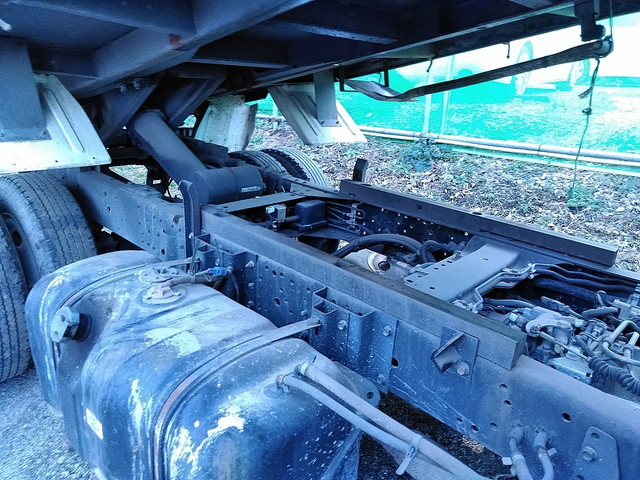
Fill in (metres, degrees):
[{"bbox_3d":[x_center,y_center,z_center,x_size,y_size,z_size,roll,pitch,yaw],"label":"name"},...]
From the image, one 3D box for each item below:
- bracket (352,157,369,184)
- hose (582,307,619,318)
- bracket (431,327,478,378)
[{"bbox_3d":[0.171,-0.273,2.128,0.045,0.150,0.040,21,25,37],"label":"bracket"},{"bbox_3d":[0.716,0.184,1.274,0.105,0.016,0.016,-5,22,-27],"label":"hose"},{"bbox_3d":[0.235,0.231,0.944,0.082,0.092,0.101,21,25,37],"label":"bracket"}]

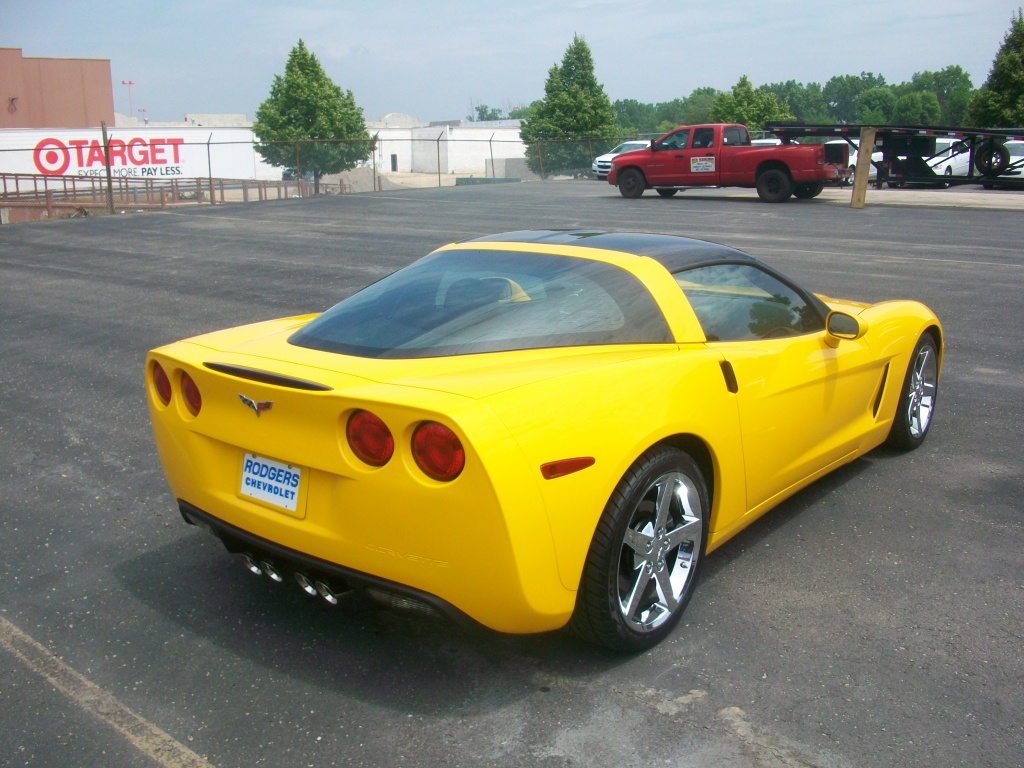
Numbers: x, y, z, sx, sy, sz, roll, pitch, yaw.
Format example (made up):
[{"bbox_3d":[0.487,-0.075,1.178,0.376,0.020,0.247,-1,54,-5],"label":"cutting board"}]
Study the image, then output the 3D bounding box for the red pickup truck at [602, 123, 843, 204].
[{"bbox_3d":[5.575,-5.892,25.038,6.250,1.970,2.300,9,17,35],"label":"red pickup truck"}]

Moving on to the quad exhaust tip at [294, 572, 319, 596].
[{"bbox_3d":[-0.613,0.615,2.963,0.085,0.085,0.100,10,17,38],"label":"quad exhaust tip"}]

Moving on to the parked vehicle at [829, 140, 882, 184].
[{"bbox_3d":[11.400,-7.616,32.400,1.800,1.520,4.700,11,18,39],"label":"parked vehicle"}]

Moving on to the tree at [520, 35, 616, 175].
[{"bbox_3d":[2.524,-12.313,42.270,4.300,6.130,4.300,0,14,3],"label":"tree"}]

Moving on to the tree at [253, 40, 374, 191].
[{"bbox_3d":[-6.081,-8.210,29.000,3.700,4.650,3.700,-3,15,-11],"label":"tree"}]

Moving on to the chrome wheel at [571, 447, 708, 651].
[{"bbox_3d":[0.369,0.511,3.053,0.280,0.675,0.675,10,17,38],"label":"chrome wheel"}]

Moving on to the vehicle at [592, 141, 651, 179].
[{"bbox_3d":[5.250,-9.063,38.300,1.800,1.530,4.700,11,18,39],"label":"vehicle"}]

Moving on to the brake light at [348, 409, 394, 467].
[{"bbox_3d":[-0.383,0.148,2.658,0.165,0.165,0.070,6,15,29],"label":"brake light"}]

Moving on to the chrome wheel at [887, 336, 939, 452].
[{"bbox_3d":[2.115,0.024,5.149,0.245,0.645,0.645,10,17,39],"label":"chrome wheel"}]

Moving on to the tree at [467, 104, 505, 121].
[{"bbox_3d":[-5.599,-54.194,200.000,8.000,9.500,8.000,-1,14,-1],"label":"tree"}]

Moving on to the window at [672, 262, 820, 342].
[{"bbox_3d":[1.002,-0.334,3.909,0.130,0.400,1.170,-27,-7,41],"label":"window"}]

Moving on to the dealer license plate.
[{"bbox_3d":[-0.751,0.304,2.951,0.290,0.140,0.020,10,3,39],"label":"dealer license plate"}]

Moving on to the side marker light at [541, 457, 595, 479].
[{"bbox_3d":[0.152,0.220,2.553,0.195,0.047,0.030,-11,17,-38],"label":"side marker light"}]

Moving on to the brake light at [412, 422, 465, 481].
[{"bbox_3d":[-0.182,0.175,2.524,0.165,0.165,0.070,5,15,27],"label":"brake light"}]

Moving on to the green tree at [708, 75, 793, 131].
[{"bbox_3d":[11.808,-12.648,46.425,4.100,4.830,4.100,3,14,14],"label":"green tree"}]

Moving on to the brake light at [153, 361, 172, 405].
[{"bbox_3d":[-1.203,-0.004,3.303,0.075,0.165,0.165,-12,17,-40],"label":"brake light"}]

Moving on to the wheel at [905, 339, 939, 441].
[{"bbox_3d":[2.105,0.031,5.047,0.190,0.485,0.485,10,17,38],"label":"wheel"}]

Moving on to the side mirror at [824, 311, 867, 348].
[{"bbox_3d":[1.405,-0.231,3.993,0.190,0.160,0.140,10,17,38],"label":"side mirror"}]

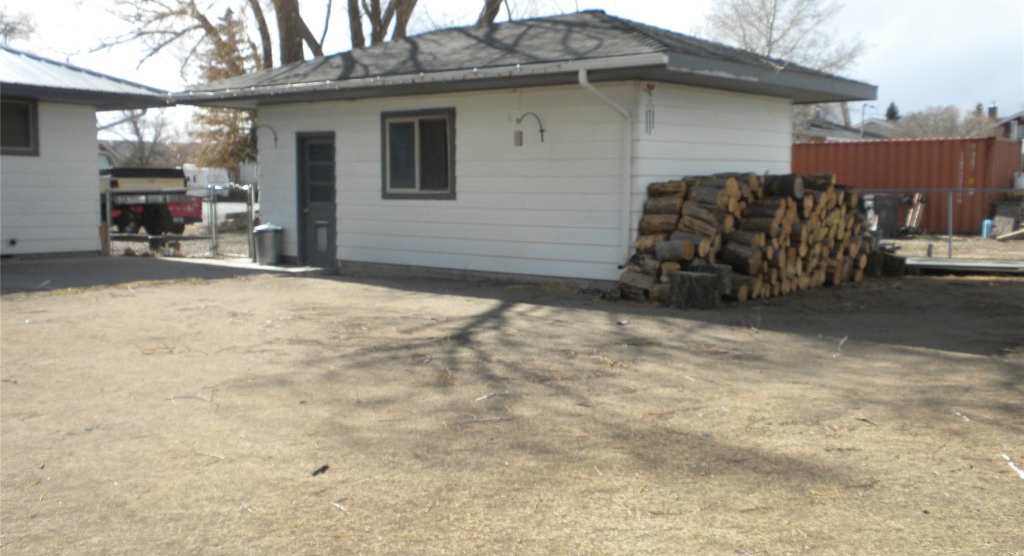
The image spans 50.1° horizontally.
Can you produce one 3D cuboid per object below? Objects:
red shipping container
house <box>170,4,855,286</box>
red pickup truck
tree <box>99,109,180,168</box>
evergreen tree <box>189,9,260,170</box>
[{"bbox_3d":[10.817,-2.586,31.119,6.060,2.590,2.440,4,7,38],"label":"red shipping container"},{"bbox_3d":[0.038,-2.093,17.155,9.200,3.810,6.080,4,7,39],"label":"house"},{"bbox_3d":[-9.597,-1.949,26.534,5.300,1.800,1.950,4,7,39],"label":"red pickup truck"},{"bbox_3d":[-16.878,-5.697,49.901,4.100,4.970,4.100,-2,6,-19],"label":"tree"},{"bbox_3d":[-14.241,-8.575,54.678,4.000,9.830,4.000,-1,5,-15],"label":"evergreen tree"}]

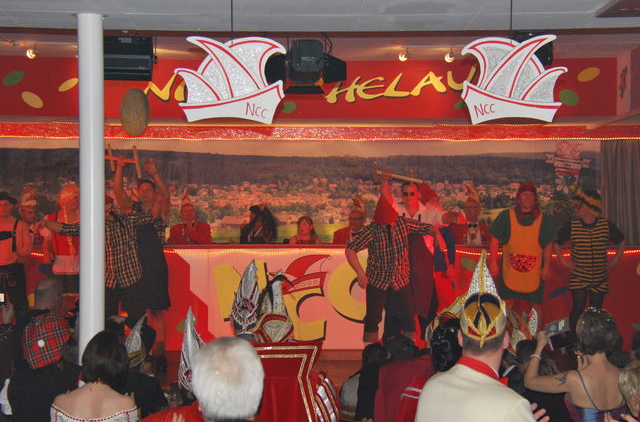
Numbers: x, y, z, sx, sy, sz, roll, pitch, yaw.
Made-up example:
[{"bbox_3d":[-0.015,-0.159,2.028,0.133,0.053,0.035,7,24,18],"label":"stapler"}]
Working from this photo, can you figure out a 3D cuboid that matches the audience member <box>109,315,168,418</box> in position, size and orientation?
[{"bbox_3d":[-1.083,1.350,8.278,0.550,1.450,0.650,-1,-2,21],"label":"audience member"}]

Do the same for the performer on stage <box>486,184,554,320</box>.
[{"bbox_3d":[2.108,0.627,14.473,0.700,1.830,0.420,0,-2,6],"label":"performer on stage"}]

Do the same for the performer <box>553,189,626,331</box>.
[{"bbox_3d":[2.818,0.655,14.474,0.770,1.760,0.420,0,-2,5],"label":"performer"}]

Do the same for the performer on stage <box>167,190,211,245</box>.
[{"bbox_3d":[-1.472,0.483,15.600,0.520,1.426,0.550,0,-2,-3],"label":"performer on stage"}]

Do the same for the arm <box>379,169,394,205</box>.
[{"bbox_3d":[0.705,-0.235,14.500,0.170,0.400,0.180,0,-2,-2],"label":"arm"}]

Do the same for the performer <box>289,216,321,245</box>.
[{"bbox_3d":[-0.179,0.658,16.182,0.500,1.200,0.600,-1,-2,14],"label":"performer"}]

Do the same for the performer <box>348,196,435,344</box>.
[{"bbox_3d":[0.734,0.684,14.375,0.900,1.690,0.450,0,-2,0],"label":"performer"}]

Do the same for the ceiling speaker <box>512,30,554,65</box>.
[{"bbox_3d":[2.082,-1.592,13.600,0.390,0.340,0.320,0,-2,-2],"label":"ceiling speaker"}]

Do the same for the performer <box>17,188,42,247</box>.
[{"bbox_3d":[-3.233,0.480,15.500,0.520,1.485,0.500,0,-2,-12],"label":"performer"}]

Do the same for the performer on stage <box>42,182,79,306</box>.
[{"bbox_3d":[-2.671,0.604,14.800,0.580,1.794,0.400,0,-2,-6],"label":"performer on stage"}]

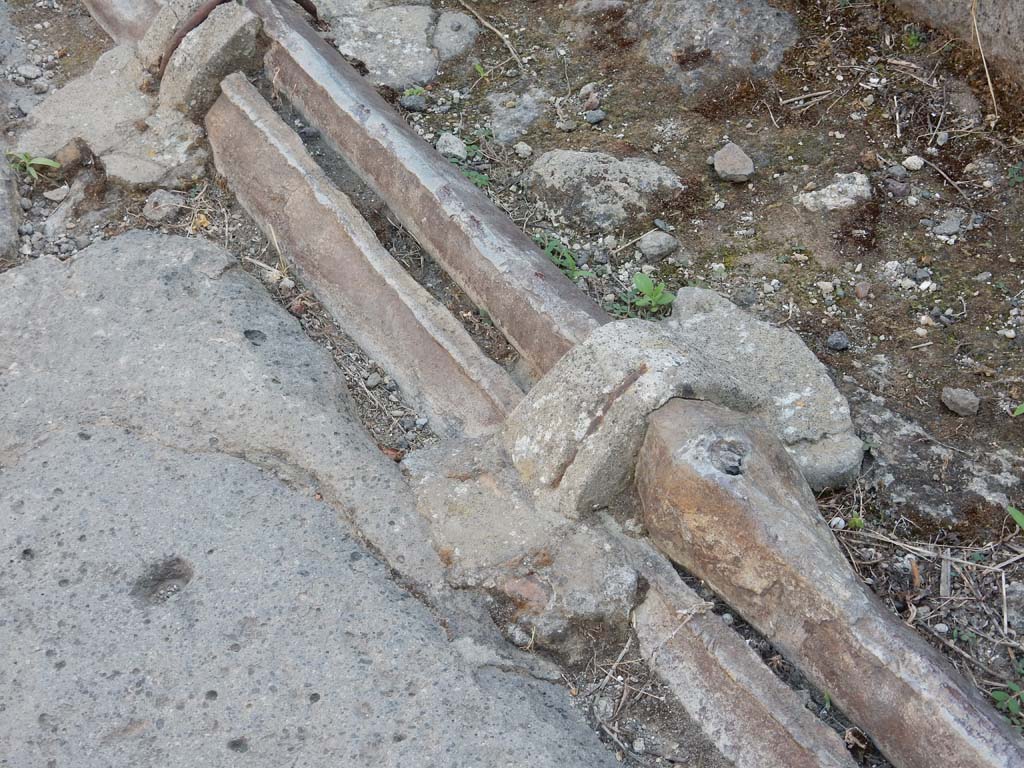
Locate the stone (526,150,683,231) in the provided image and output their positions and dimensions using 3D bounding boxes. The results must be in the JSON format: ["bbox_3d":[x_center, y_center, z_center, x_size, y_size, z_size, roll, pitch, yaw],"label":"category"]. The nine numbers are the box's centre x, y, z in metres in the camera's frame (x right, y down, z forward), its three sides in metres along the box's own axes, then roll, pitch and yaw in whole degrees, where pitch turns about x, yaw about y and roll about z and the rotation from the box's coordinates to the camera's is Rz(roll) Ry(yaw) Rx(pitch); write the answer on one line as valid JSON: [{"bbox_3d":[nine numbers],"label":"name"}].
[{"bbox_3d":[0.106,-0.221,2.399,0.178,0.060,0.125,6,38,8],"label":"stone"}]

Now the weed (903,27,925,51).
[{"bbox_3d":[0.605,-0.521,3.165,0.034,0.023,0.031,0,38,0],"label":"weed"}]

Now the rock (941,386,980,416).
[{"bbox_3d":[0.528,0.021,2.473,0.044,0.023,0.029,9,39,12],"label":"rock"}]

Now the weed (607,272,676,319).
[{"bbox_3d":[0.163,-0.111,2.630,0.085,0.036,0.057,0,38,0],"label":"weed"}]

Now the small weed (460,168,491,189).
[{"bbox_3d":[-0.043,-0.240,2.453,0.035,0.020,0.035,0,38,0],"label":"small weed"}]

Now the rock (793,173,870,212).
[{"bbox_3d":[0.371,-0.222,2.424,0.095,0.028,0.055,-13,40,-16],"label":"rock"}]

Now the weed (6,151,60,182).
[{"bbox_3d":[-0.655,-0.298,2.874,0.074,0.030,0.045,0,38,0],"label":"weed"}]

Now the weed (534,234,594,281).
[{"bbox_3d":[0.058,-0.139,2.313,0.066,0.035,0.060,20,42,23],"label":"weed"}]

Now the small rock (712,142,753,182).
[{"bbox_3d":[0.303,-0.303,2.876,0.056,0.037,0.043,0,38,0],"label":"small rock"}]

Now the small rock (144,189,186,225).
[{"bbox_3d":[-0.463,-0.236,2.797,0.058,0.029,0.039,0,38,0],"label":"small rock"}]

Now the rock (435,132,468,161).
[{"bbox_3d":[-0.072,-0.283,2.504,0.037,0.026,0.034,0,38,0],"label":"rock"}]

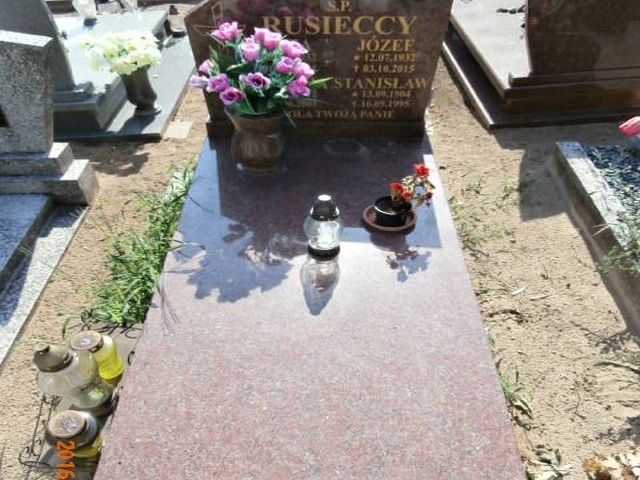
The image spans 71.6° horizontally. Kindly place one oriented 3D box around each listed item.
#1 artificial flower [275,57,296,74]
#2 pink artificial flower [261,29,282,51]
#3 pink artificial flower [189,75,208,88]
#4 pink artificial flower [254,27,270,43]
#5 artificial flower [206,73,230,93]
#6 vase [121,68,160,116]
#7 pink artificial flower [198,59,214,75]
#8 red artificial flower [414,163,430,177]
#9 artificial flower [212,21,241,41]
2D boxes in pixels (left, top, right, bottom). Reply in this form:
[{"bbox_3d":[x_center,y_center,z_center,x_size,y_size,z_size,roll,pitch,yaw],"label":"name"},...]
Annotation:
[{"bbox_3d":[-0.098,-0.484,1.230,0.056,0.050,0.055,-7,44,-7],"label":"artificial flower"},{"bbox_3d":[-0.135,-0.555,1.235,0.060,0.052,0.057,0,44,0],"label":"pink artificial flower"},{"bbox_3d":[-0.340,-0.443,1.240,0.055,0.040,0.055,-30,51,-28],"label":"pink artificial flower"},{"bbox_3d":[-0.165,-0.588,1.270,0.050,0.047,0.050,0,45,0],"label":"pink artificial flower"},{"bbox_3d":[-0.278,-0.431,1.215,0.064,0.052,0.058,14,45,14],"label":"artificial flower"},{"bbox_3d":[-0.972,-0.811,2.420,0.175,0.250,0.175,0,45,0],"label":"vase"},{"bbox_3d":[-0.320,-0.489,1.250,0.045,0.043,0.046,22,48,21],"label":"pink artificial flower"},{"bbox_3d":[0.300,-0.207,1.300,0.045,0.038,0.040,-7,45,-7],"label":"red artificial flower"},{"bbox_3d":[-0.259,-0.581,1.230,0.074,0.053,0.064,7,44,7],"label":"artificial flower"}]

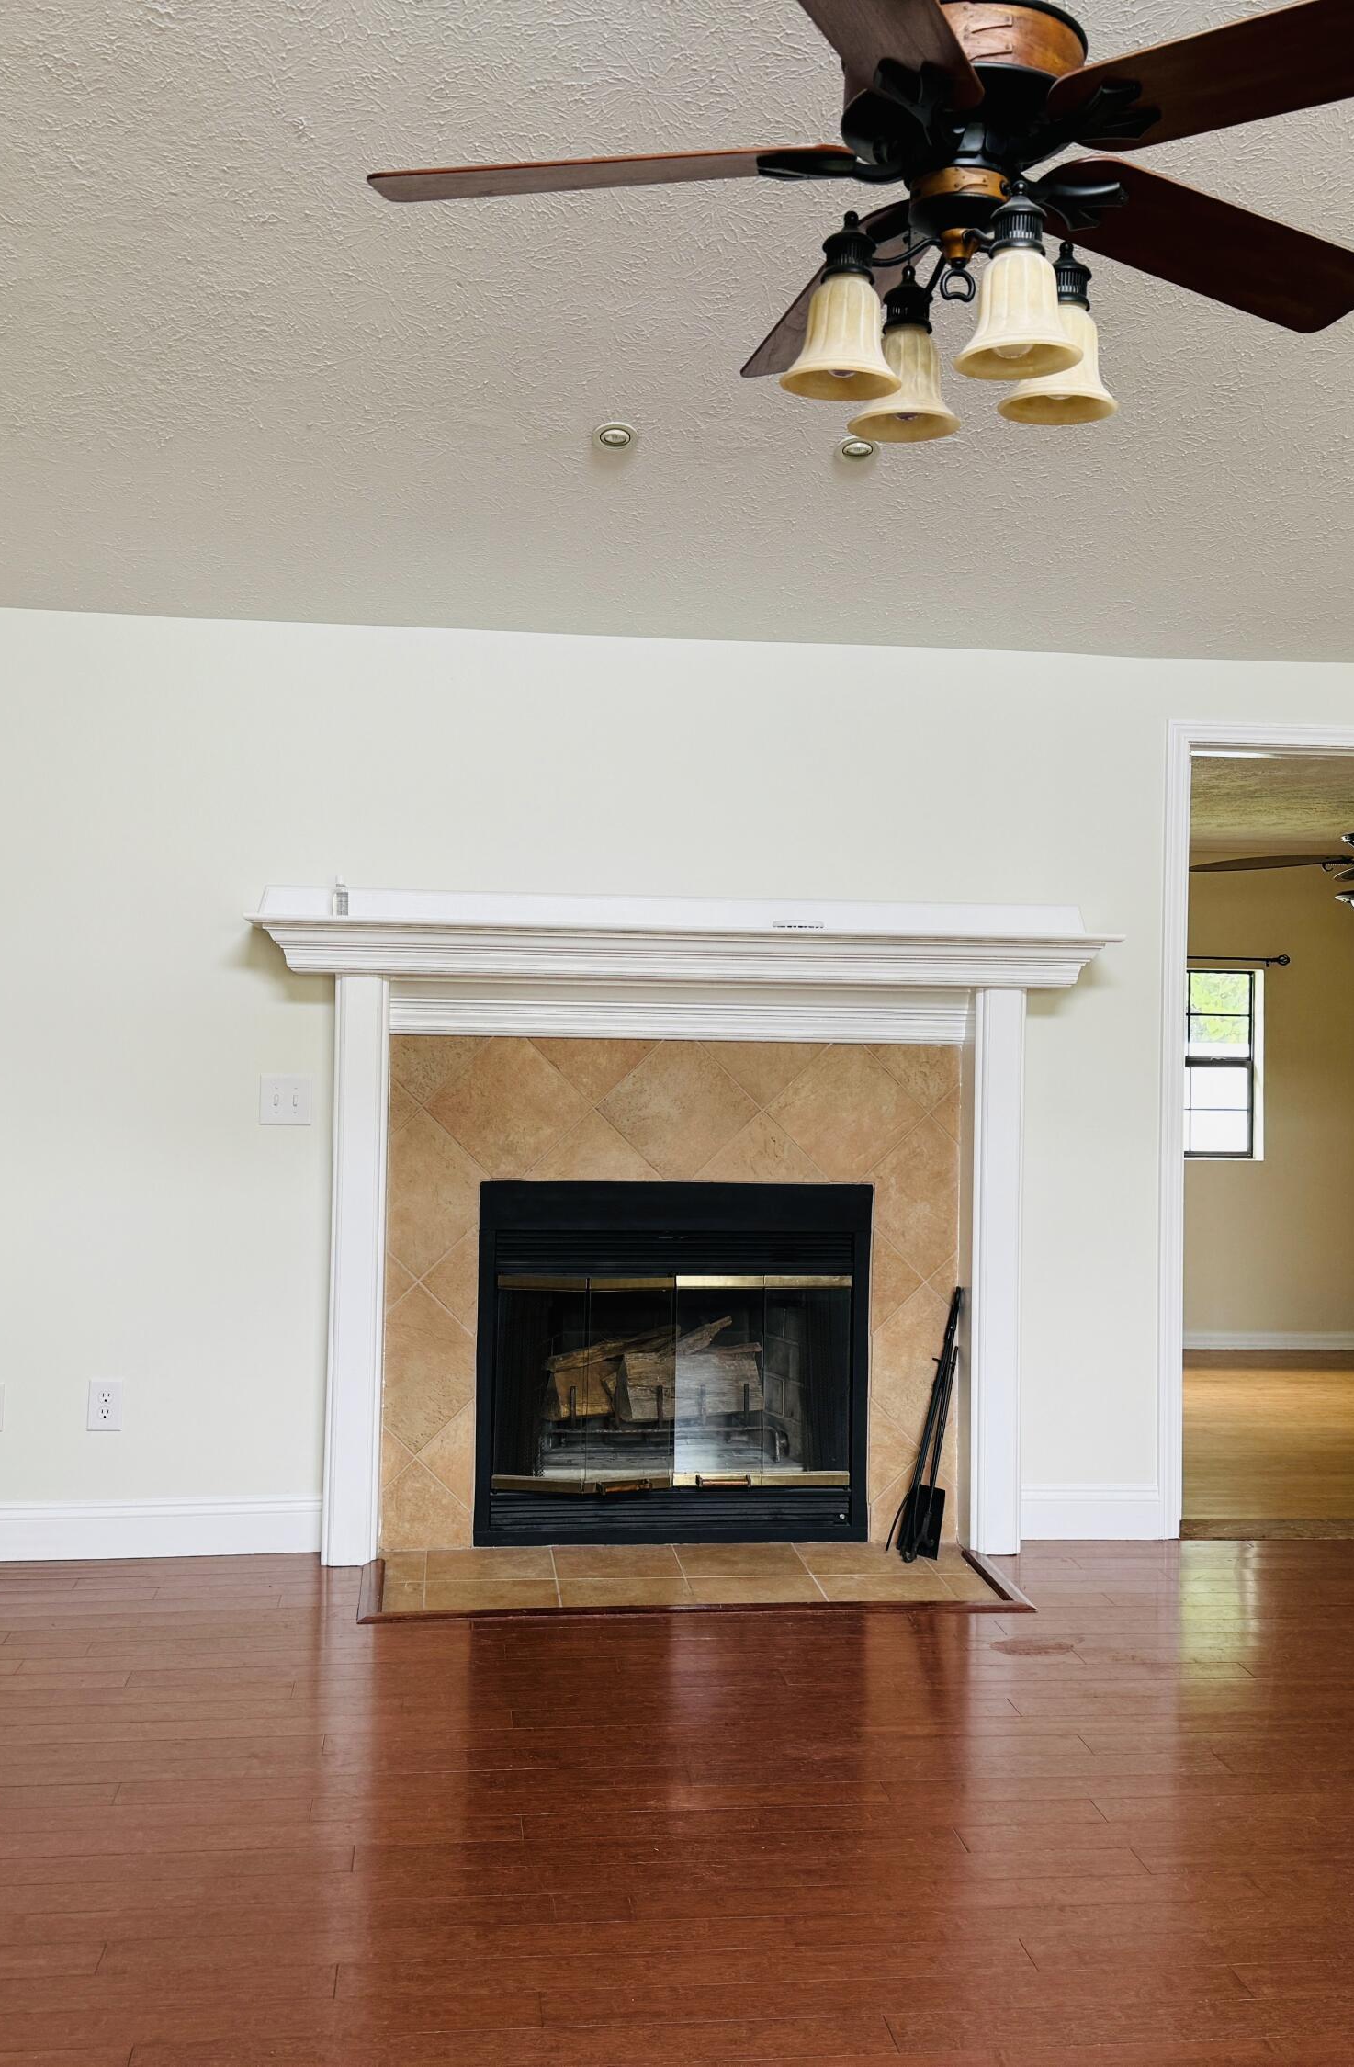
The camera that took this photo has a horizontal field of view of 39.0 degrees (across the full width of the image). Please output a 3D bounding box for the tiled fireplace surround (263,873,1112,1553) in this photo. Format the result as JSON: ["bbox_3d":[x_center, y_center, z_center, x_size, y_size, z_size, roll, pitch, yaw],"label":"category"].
[{"bbox_3d":[0.020,0.477,4.676,2.100,1.643,0.300,1,0,-7],"label":"tiled fireplace surround"}]

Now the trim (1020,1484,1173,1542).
[{"bbox_3d":[1.066,1.250,4.948,0.410,0.132,0.020,1,0,-7],"label":"trim"}]

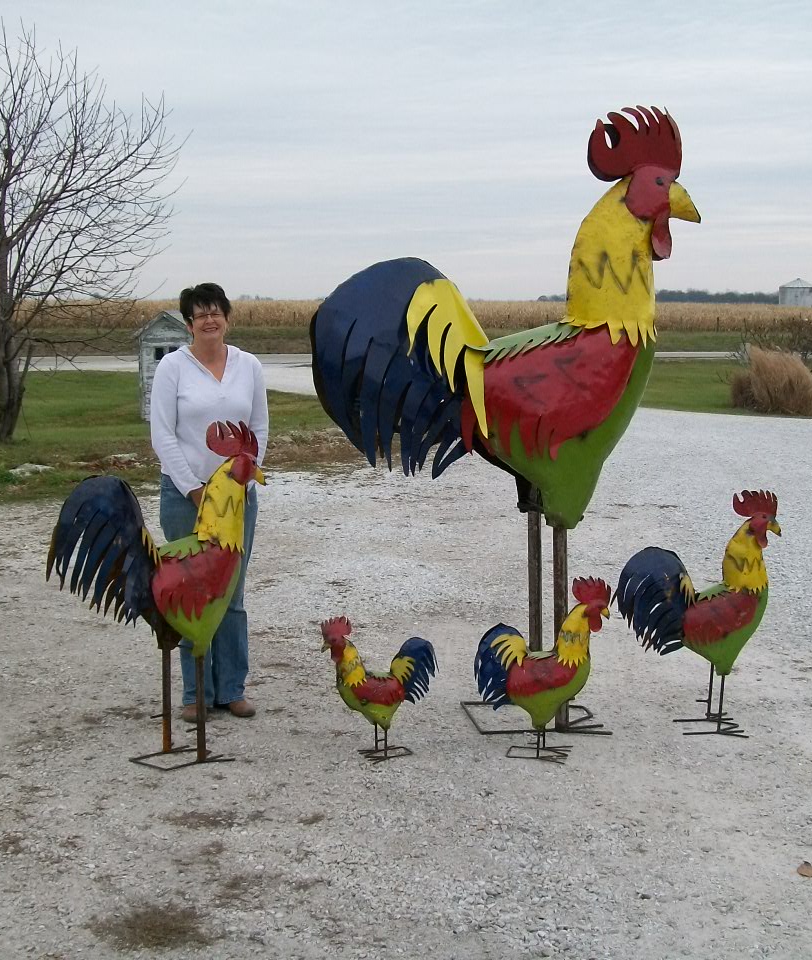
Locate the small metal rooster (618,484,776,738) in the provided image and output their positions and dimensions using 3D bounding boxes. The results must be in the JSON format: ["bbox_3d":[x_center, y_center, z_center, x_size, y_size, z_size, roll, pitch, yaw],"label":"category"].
[{"bbox_3d":[1.095,0.485,5.011,0.622,0.908,0.260,0,7,-3],"label":"small metal rooster"}]

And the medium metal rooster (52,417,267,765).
[{"bbox_3d":[-0.820,0.397,4.584,0.836,1.178,0.330,-6,10,-43],"label":"medium metal rooster"}]

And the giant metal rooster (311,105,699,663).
[{"bbox_3d":[0.373,-0.229,4.995,1.453,2.316,0.600,0,7,-7],"label":"giant metal rooster"}]

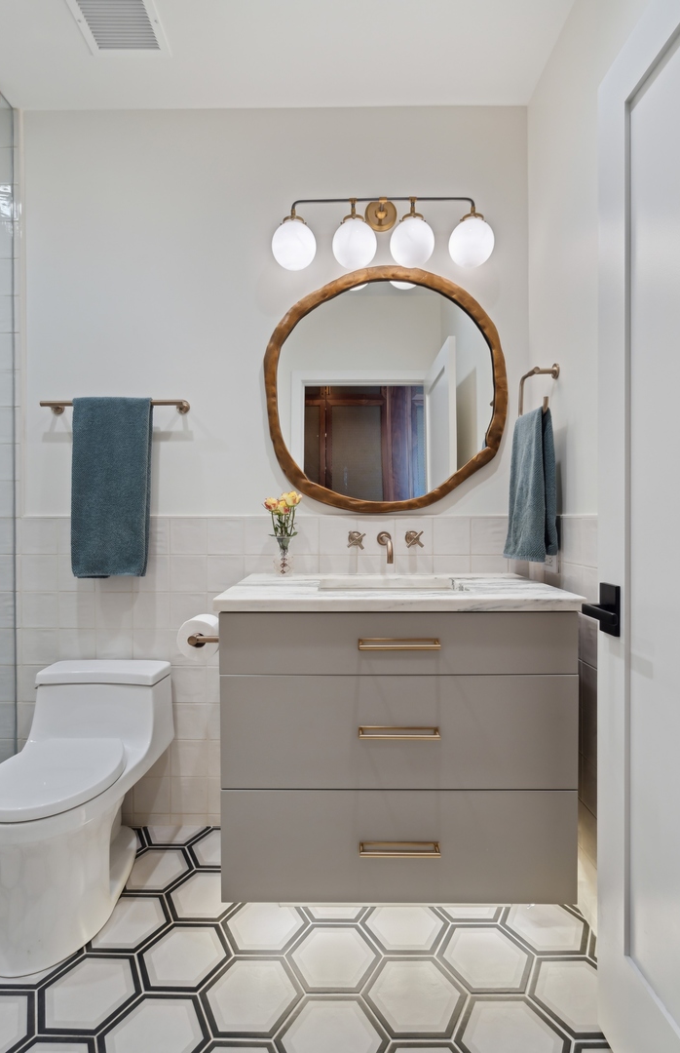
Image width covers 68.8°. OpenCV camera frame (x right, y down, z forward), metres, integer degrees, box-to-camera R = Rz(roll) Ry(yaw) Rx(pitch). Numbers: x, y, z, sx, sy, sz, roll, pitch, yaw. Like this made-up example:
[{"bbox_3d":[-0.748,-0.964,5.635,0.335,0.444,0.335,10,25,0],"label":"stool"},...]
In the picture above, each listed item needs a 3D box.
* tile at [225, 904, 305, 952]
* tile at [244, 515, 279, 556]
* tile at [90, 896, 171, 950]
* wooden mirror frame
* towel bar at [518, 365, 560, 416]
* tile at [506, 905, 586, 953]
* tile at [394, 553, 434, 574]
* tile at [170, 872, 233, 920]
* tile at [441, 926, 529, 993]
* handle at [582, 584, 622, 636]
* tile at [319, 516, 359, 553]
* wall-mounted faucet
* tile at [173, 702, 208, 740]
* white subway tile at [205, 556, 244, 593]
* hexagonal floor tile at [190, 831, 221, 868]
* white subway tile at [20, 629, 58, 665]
[{"bbox_3d":[-0.194,1.041,1.301,0.238,0.010,0.199,0,1,1],"label":"tile"},{"bbox_3d":[-0.280,0.035,1.798,0.132,0.132,0.010,0,1,0],"label":"tile"},{"bbox_3d":[-0.562,1.051,1.315,0.218,0.010,0.184,0,1,0],"label":"tile"},{"bbox_3d":[0.160,-0.476,1.731,0.845,0.855,0.045,0,0,0],"label":"wooden mirror frame"},{"bbox_3d":[0.614,-0.404,1.527,0.070,0.160,0.215,0,1,0],"label":"towel bar"},{"bbox_3d":[0.548,1.066,1.326,0.210,0.010,0.178,0,0,0],"label":"tile"},{"bbox_3d":[0.252,0.160,1.694,0.126,0.125,0.010,0,1,1],"label":"tile"},{"bbox_3d":[-0.403,1.109,1.494,0.250,0.010,0.212,0,1,0],"label":"tile"},{"bbox_3d":[0.355,1.054,1.211,0.218,0.010,0.184,0,1,0],"label":"tile"},{"bbox_3d":[0.533,0.172,0.983,0.054,0.100,0.143,0,1,0],"label":"handle"},{"bbox_3d":[-0.005,0.033,1.695,0.126,0.125,0.010,0,1,1],"label":"tile"},{"bbox_3d":[0.160,0.069,1.676,0.051,0.095,0.230,0,1,0],"label":"wall-mounted faucet"},{"bbox_3d":[-0.550,0.710,1.814,0.132,0.132,0.010,0,1,0],"label":"tile"},{"bbox_3d":[-0.405,0.169,1.761,0.130,0.130,0.010,0,0,0],"label":"white subway tile"},{"bbox_3d":[-0.390,1.065,1.641,0.210,0.010,0.178,0,0,0],"label":"hexagonal floor tile"},{"bbox_3d":[-1.087,0.438,1.813,0.132,0.132,0.010,0,1,0],"label":"white subway tile"}]

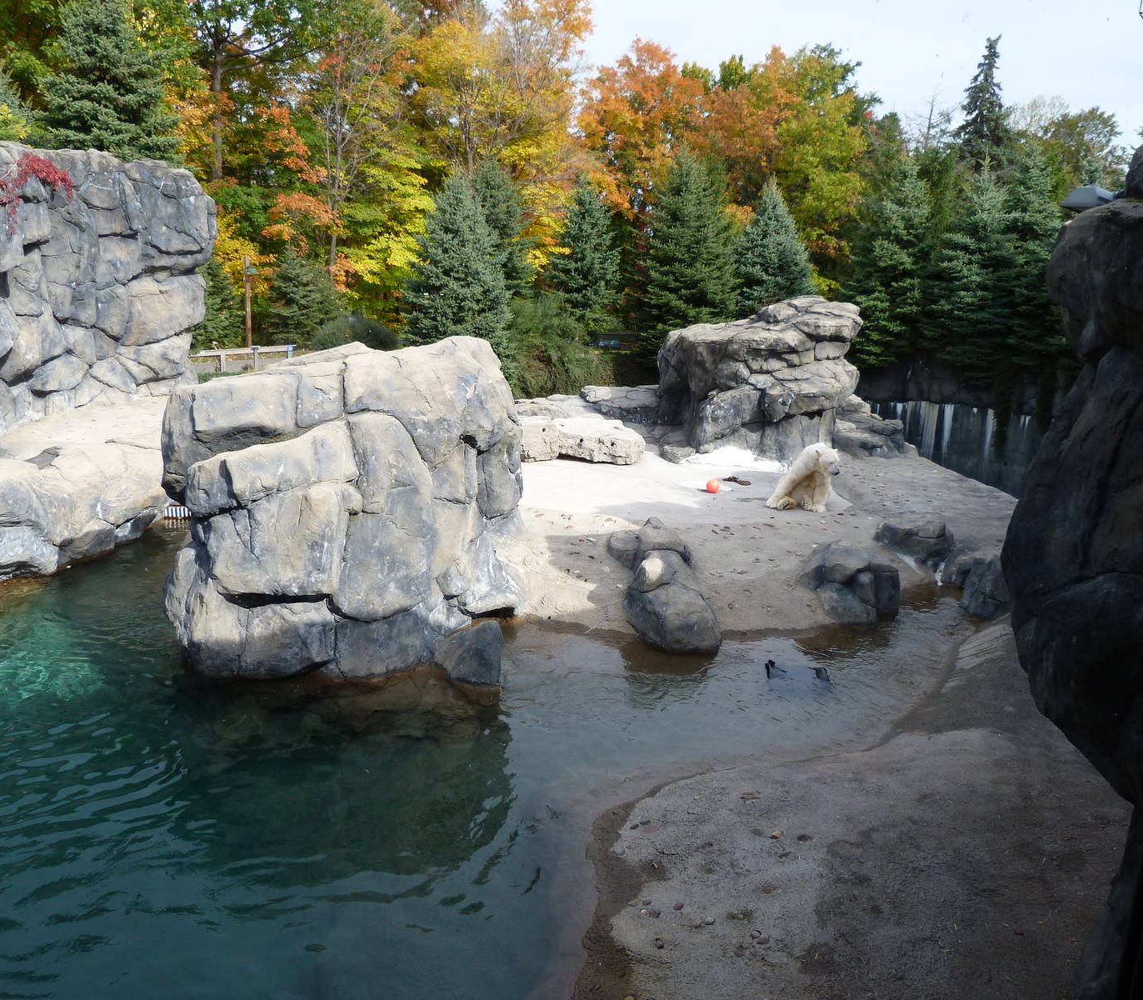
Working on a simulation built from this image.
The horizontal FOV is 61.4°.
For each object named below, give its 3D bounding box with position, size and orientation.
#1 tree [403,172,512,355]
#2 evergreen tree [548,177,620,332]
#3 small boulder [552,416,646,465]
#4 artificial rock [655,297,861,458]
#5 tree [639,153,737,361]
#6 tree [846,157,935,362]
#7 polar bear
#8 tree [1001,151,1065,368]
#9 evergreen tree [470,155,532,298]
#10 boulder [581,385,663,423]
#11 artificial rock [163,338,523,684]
[{"bbox_3d":[-3.317,-6.406,28.000,3.100,6.100,3.100,3,13,0],"label":"tree"},{"bbox_3d":[0.435,-8.576,35.000,2.750,6.500,2.750,3,13,0],"label":"evergreen tree"},{"bbox_3d":[0.571,-1.310,20.700,1.900,0.750,1.300,6,13,15],"label":"small boulder"},{"bbox_3d":[4.214,-2.711,21.700,4.200,3.600,3.100,5,13,12],"label":"artificial rock"},{"bbox_3d":[3.844,-8.527,33.701,3.570,7.184,3.570,2,11,0],"label":"tree"},{"bbox_3d":[9.511,-6.952,28.500,2.800,6.200,2.800,3,13,0],"label":"tree"},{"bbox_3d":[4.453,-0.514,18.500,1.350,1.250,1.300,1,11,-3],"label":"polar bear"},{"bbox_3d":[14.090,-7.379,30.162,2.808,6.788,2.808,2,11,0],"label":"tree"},{"bbox_3d":[-2.760,-7.963,32.500,3.200,7.000,3.200,3,13,0],"label":"evergreen tree"},{"bbox_3d":[1.621,-2.753,27.500,2.500,1.000,1.800,2,11,0],"label":"boulder"},{"bbox_3d":[-3.031,-0.266,13.000,4.300,3.950,3.600,-1,11,-11],"label":"artificial rock"}]

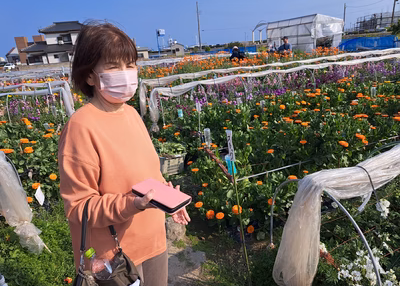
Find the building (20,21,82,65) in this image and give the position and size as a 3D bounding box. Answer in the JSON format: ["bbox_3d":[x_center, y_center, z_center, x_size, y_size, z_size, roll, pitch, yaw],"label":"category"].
[{"bbox_3d":[-27.617,-20.133,55.338,12.000,7.900,8.500,-3,19,0],"label":"building"}]

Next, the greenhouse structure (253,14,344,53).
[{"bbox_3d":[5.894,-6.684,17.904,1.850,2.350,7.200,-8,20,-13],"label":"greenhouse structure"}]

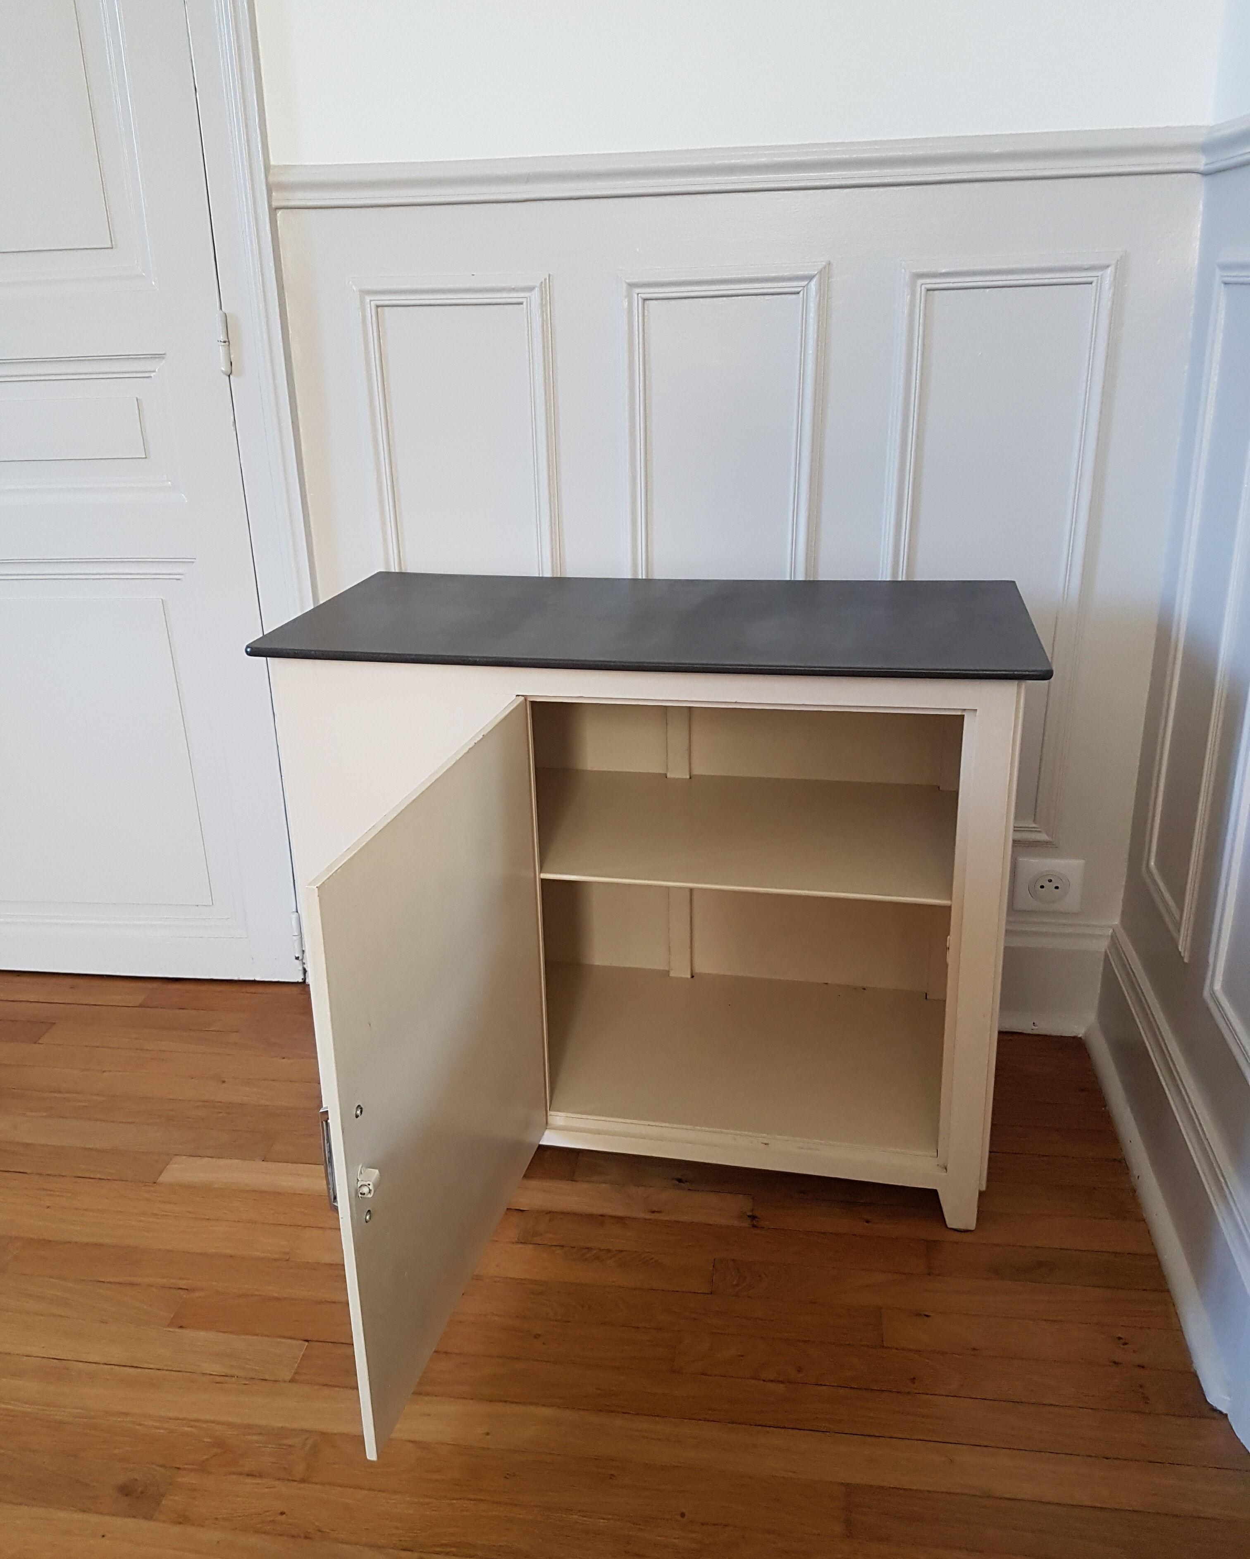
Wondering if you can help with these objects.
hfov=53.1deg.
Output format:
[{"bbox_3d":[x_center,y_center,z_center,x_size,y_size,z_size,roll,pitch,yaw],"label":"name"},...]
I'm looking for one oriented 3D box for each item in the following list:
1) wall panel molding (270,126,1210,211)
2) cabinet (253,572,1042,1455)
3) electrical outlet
[{"bbox_3d":[0.109,-0.698,1.432,1.075,0.046,0.024,1,20,7],"label":"wall panel molding"},{"bbox_3d":[0.000,0.195,1.302,0.801,0.651,0.826,3,21,11],"label":"cabinet"},{"bbox_3d":[0.573,0.143,1.693,0.084,0.081,0.013,1,20,7],"label":"electrical outlet"}]

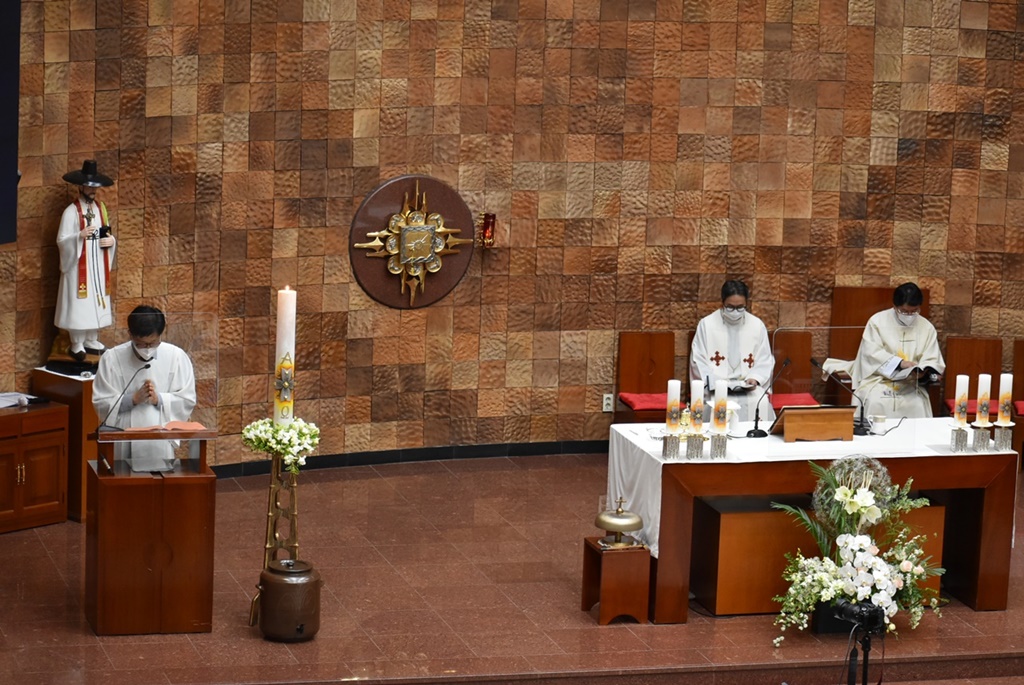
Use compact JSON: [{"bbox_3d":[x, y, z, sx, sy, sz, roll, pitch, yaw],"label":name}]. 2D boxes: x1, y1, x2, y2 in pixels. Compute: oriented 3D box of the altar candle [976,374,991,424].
[{"bbox_3d":[2.754,0.336,19.956,0.071,0.285,0.071,2,11,0],"label":"altar candle"}]

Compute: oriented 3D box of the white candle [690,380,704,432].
[{"bbox_3d":[1.058,0.365,19.479,0.071,0.285,0.071,2,11,0],"label":"white candle"}]

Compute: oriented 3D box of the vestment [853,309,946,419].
[{"bbox_3d":[2.680,0.283,23.820,0.647,1.034,0.687,1,11,-6],"label":"vestment"}]

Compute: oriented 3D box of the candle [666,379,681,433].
[{"bbox_3d":[0.943,0.374,19.867,0.074,0.305,0.074,2,11,0],"label":"candle"}]

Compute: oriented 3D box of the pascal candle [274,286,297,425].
[{"bbox_3d":[-1.284,0.097,19.403,0.106,0.838,0.106,1,11,-7],"label":"pascal candle"}]

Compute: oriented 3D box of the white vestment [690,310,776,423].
[{"bbox_3d":[1.520,0.291,23.466,0.580,1.040,0.620,0,11,-13],"label":"white vestment"}]

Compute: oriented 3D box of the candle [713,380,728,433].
[{"bbox_3d":[1.222,0.375,19.930,0.074,0.306,0.074,-1,12,-16],"label":"candle"}]

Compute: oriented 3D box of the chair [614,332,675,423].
[{"bbox_3d":[0.983,0.412,23.817,0.414,0.920,0.525,0,11,-14],"label":"chair"}]

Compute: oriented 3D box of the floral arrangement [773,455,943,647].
[{"bbox_3d":[2.017,1.173,19.866,0.970,1.041,0.566,-1,12,-16],"label":"floral arrangement"}]

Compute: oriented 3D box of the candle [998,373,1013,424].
[{"bbox_3d":[2.952,0.340,20.396,0.074,0.297,0.074,-1,12,-16],"label":"candle"}]

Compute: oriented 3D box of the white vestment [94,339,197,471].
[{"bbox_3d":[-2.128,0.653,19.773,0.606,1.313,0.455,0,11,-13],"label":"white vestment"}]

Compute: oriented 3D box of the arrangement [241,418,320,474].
[{"bbox_3d":[-1.292,0.577,19.145,0.440,0.260,0.430,-1,11,-16],"label":"arrangement"}]

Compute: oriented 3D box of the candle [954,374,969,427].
[{"bbox_3d":[2.681,0.347,20.331,0.074,0.299,0.074,2,11,0],"label":"candle"}]

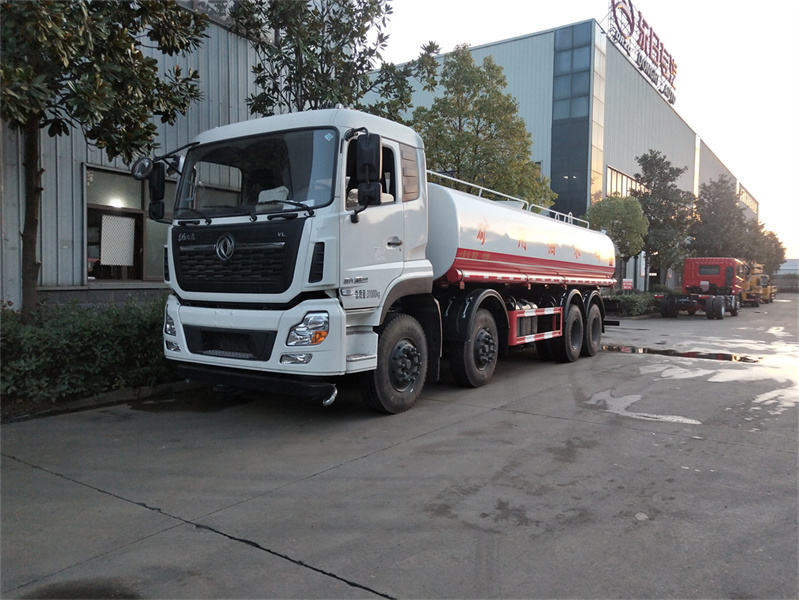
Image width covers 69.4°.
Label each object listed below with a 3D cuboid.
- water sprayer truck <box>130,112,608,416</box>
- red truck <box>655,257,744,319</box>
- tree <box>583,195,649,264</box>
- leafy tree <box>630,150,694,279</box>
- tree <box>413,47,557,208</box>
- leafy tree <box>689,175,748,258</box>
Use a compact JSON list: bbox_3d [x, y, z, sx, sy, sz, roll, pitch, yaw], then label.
[{"bbox_3d":[1.313,-0.431,10.263,2.600,3.220,10.650,2,2,35],"label":"water sprayer truck"},{"bbox_3d":[14.968,-0.560,28.568,2.500,3.020,8.700,2,2,36],"label":"red truck"},{"bbox_3d":[10.825,-2.172,28.634,3.300,6.140,3.300,2,2,35],"label":"tree"},{"bbox_3d":[15.807,-4.076,34.595,3.900,9.810,3.900,2,2,35],"label":"leafy tree"},{"bbox_3d":[2.496,-3.235,16.908,4.400,8.570,4.400,2,2,35],"label":"tree"},{"bbox_3d":[25.127,-4.589,45.386,4.800,10.600,4.800,2,2,35],"label":"leafy tree"}]

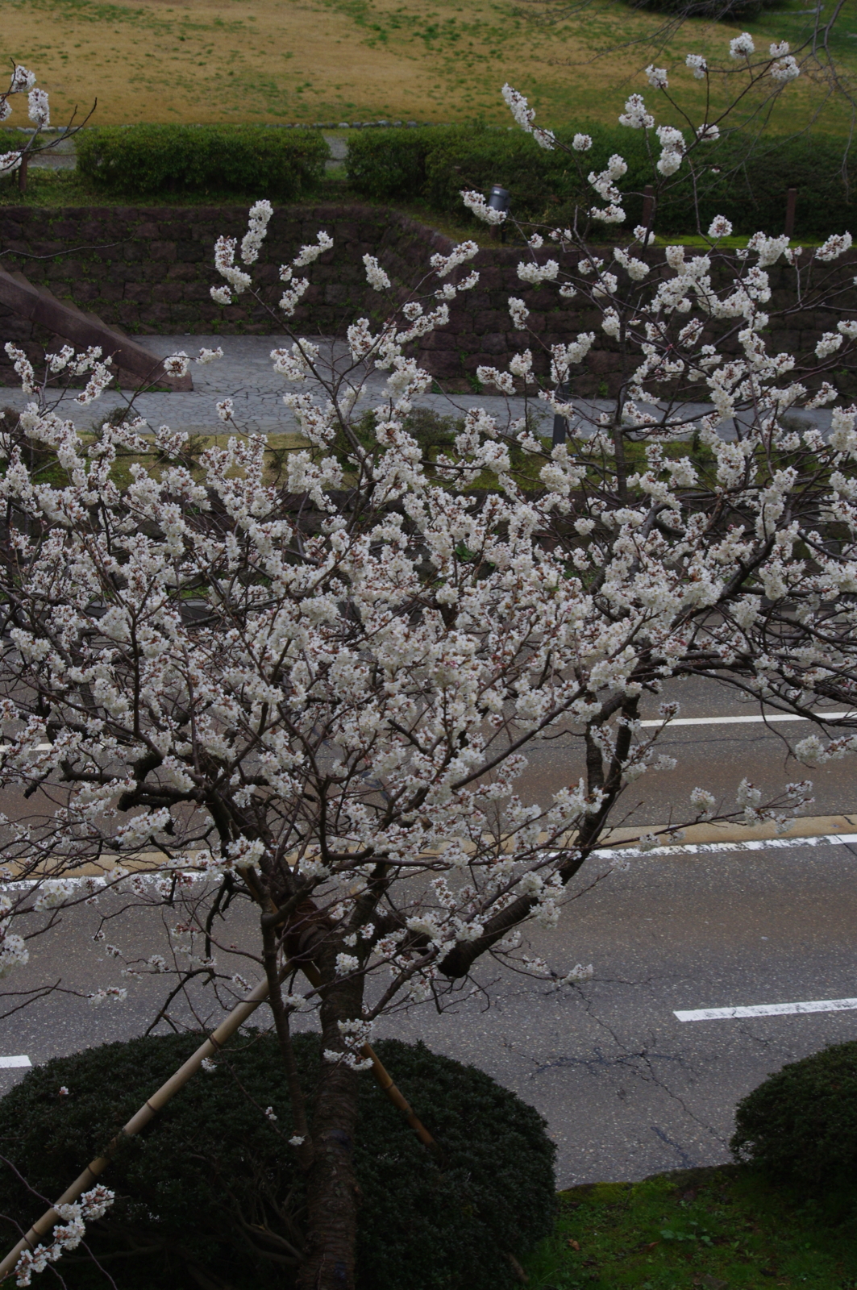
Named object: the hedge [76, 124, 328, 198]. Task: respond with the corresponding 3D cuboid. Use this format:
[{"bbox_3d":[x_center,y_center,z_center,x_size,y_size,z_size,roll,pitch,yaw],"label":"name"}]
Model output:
[{"bbox_3d":[-3.261,-6.980,42.300,3.500,0.860,1.300,1,18,0],"label":"hedge"}]

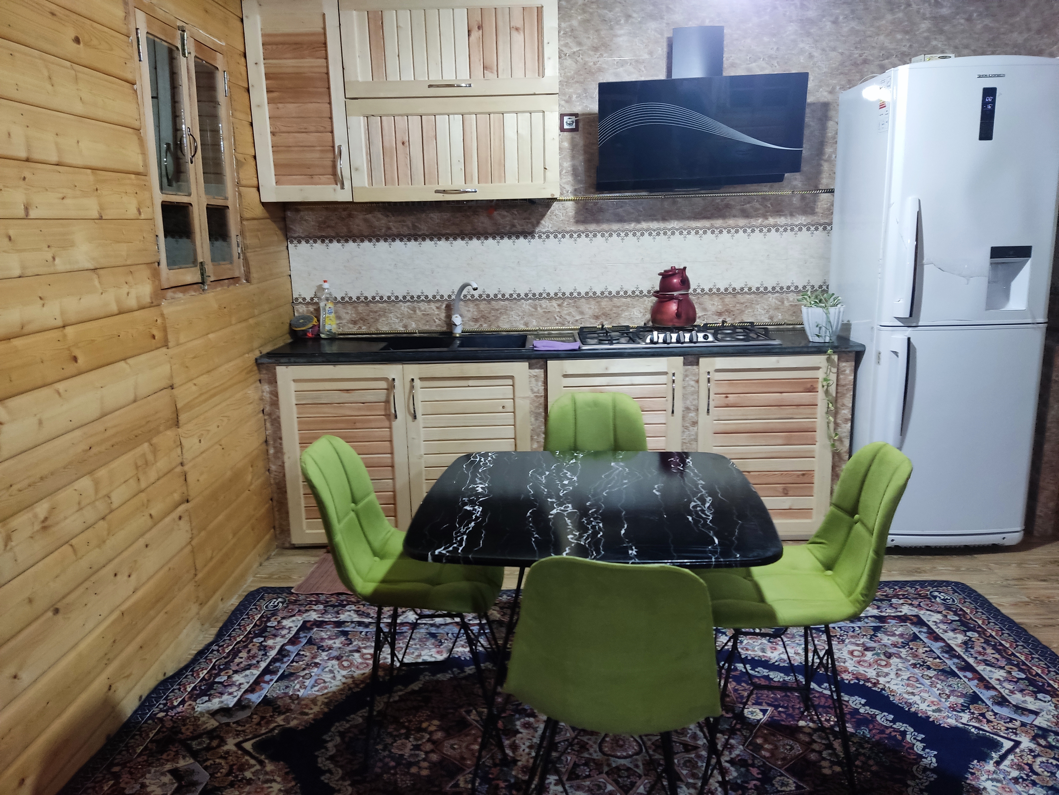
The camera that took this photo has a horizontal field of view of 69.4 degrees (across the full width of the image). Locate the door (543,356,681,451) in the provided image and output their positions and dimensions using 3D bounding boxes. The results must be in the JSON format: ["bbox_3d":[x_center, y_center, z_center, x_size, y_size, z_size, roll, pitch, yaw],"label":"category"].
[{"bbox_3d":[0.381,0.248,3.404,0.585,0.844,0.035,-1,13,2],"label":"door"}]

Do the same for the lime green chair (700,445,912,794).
[{"bbox_3d":[0.668,0.519,1.993,0.510,0.845,0.430,-1,12,0],"label":"lime green chair"}]

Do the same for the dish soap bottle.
[{"bbox_3d":[-1.004,-0.438,3.788,0.060,0.282,0.092,6,15,29],"label":"dish soap bottle"}]

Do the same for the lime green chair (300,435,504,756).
[{"bbox_3d":[-0.319,0.516,2.112,0.500,0.845,0.430,-1,12,4],"label":"lime green chair"}]

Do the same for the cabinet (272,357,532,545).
[{"bbox_3d":[-0.529,0.201,3.635,1.090,0.820,0.560,-1,12,2],"label":"cabinet"}]

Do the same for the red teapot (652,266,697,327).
[{"bbox_3d":[0.669,-0.467,3.528,0.205,0.269,0.220,-1,13,0],"label":"red teapot"}]

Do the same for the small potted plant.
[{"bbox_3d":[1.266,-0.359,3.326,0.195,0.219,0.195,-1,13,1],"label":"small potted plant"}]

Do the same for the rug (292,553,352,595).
[{"bbox_3d":[-0.641,0.746,3.260,0.620,0.012,0.390,0,13,7],"label":"rug"}]

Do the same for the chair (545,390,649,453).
[{"bbox_3d":[0.219,0.436,2.430,0.430,0.845,0.510,-1,12,3],"label":"chair"}]

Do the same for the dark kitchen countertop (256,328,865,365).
[{"bbox_3d":[0.130,-0.255,3.595,2.650,0.046,0.600,-1,13,1],"label":"dark kitchen countertop"}]

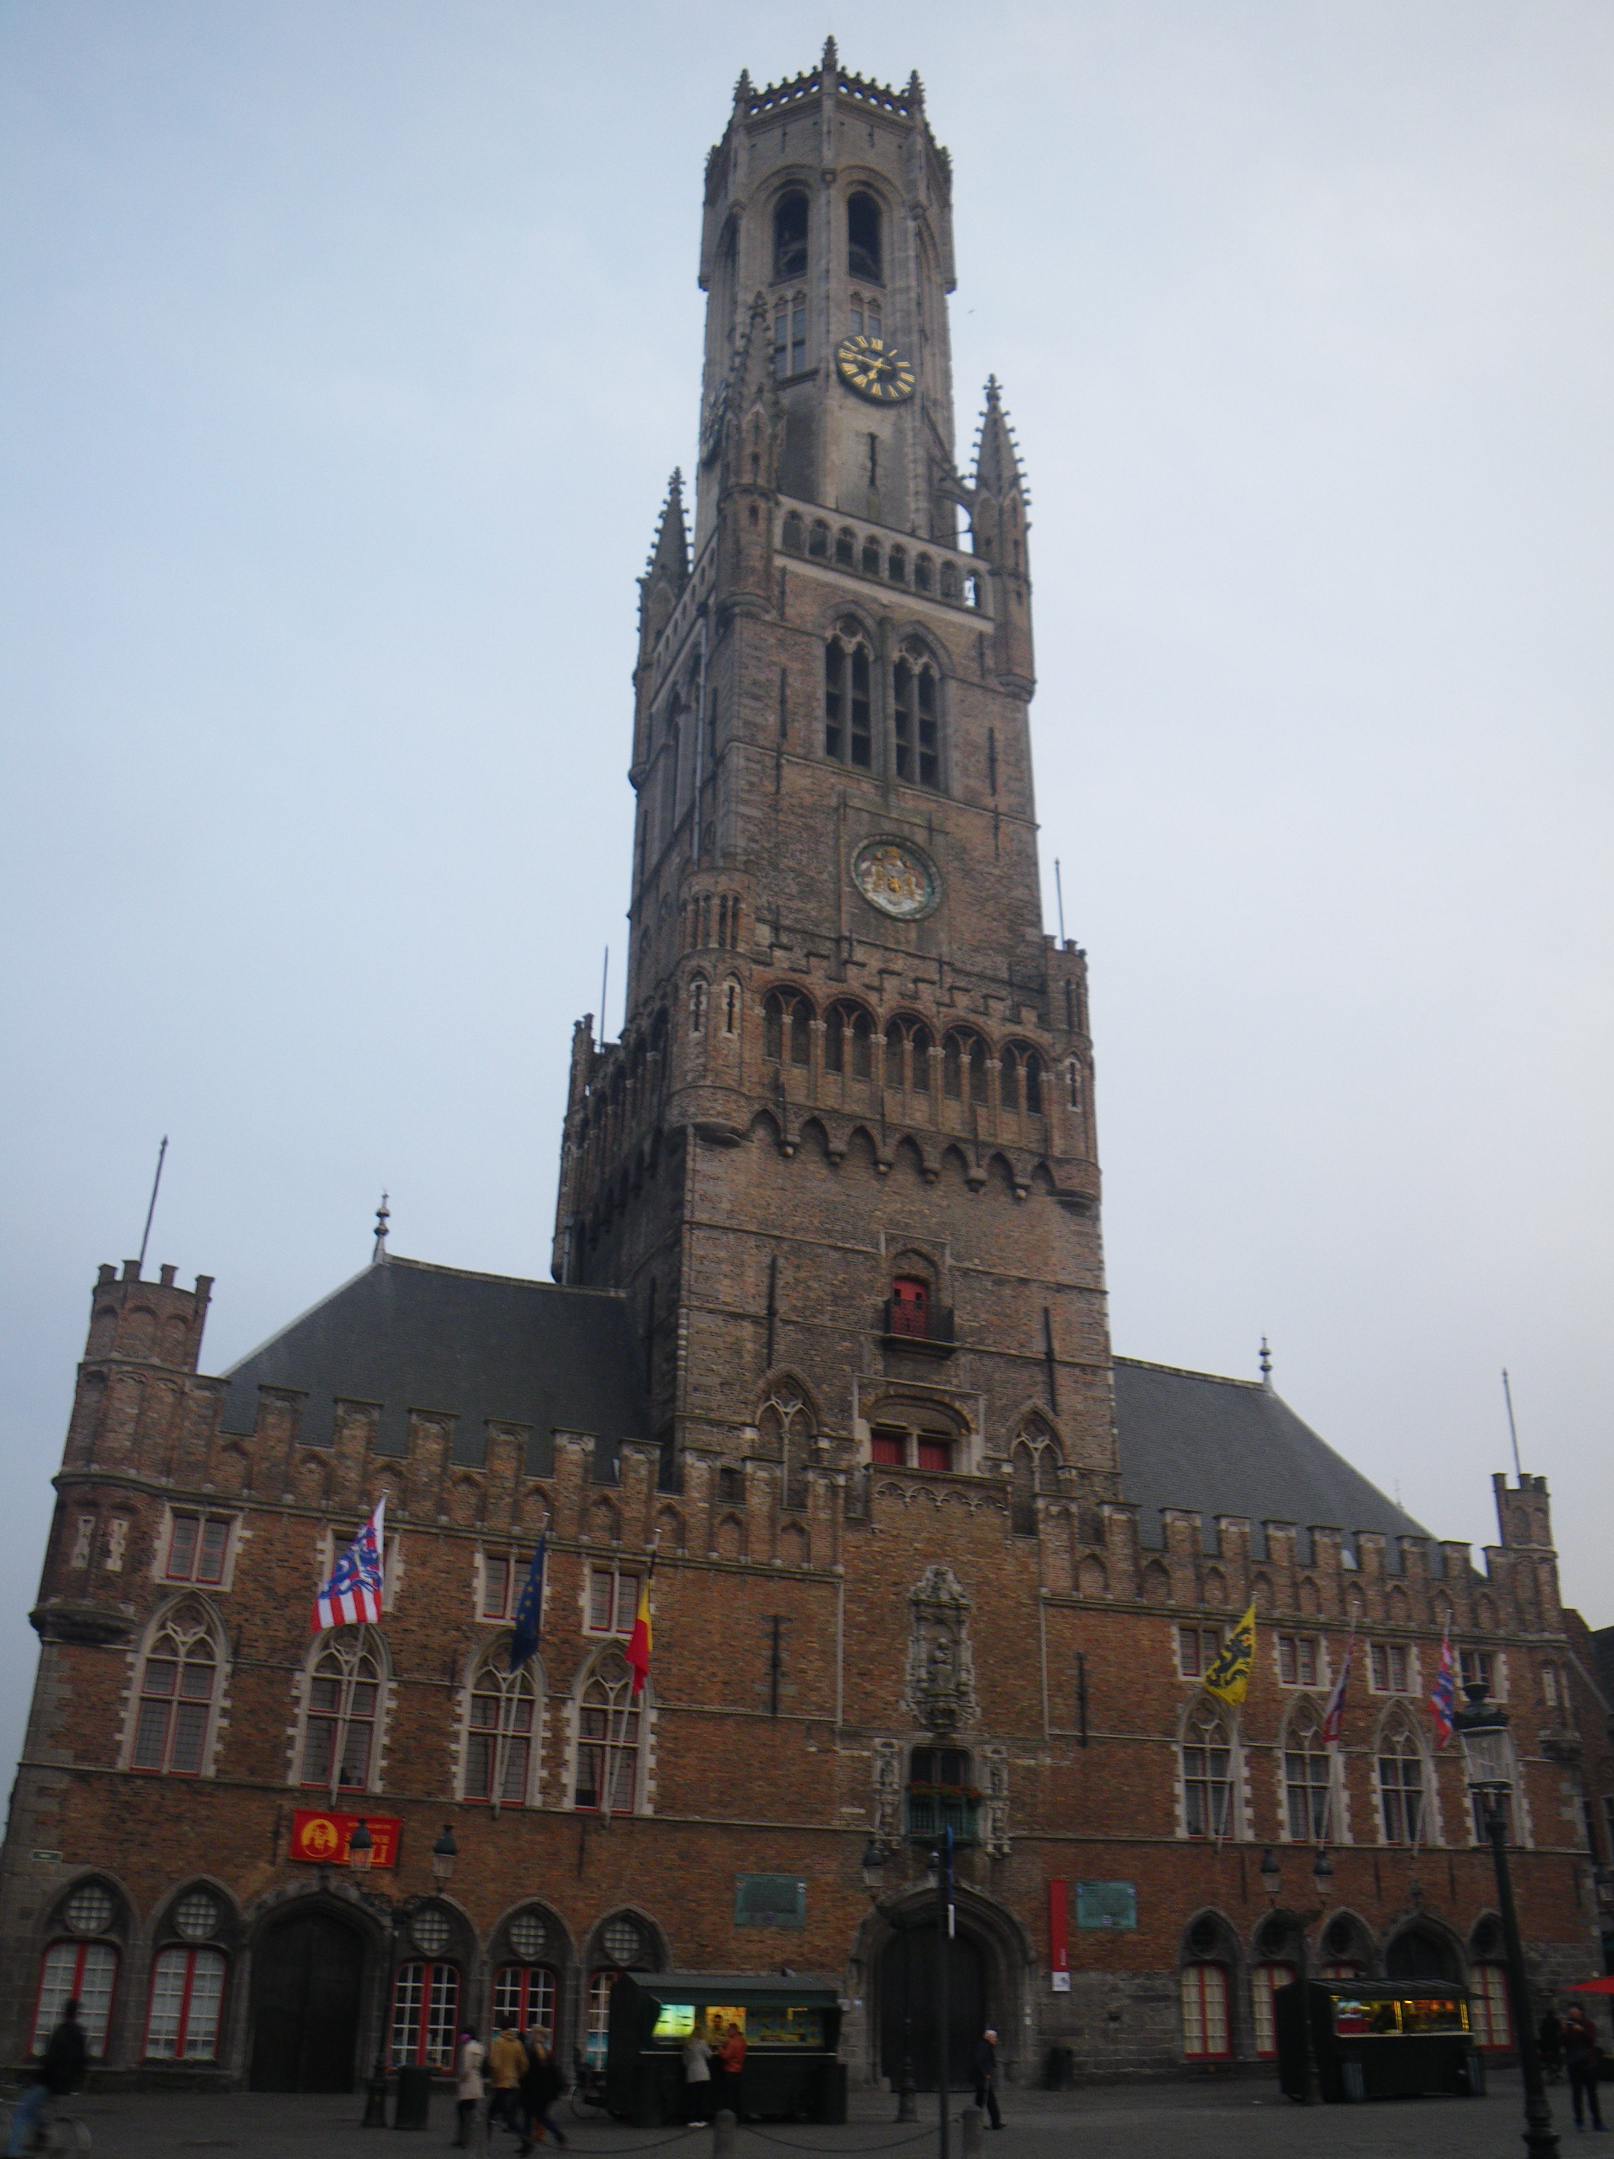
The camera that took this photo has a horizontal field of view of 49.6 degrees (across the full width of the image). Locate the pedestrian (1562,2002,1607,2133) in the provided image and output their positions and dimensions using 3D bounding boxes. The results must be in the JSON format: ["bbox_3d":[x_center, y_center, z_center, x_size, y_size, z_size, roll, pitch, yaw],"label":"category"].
[{"bbox_3d":[11.683,14.823,26.212,0.600,1.770,0.450,-16,-32,29],"label":"pedestrian"}]

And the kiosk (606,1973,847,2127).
[{"bbox_3d":[-1.486,17.466,31.489,4.000,2.400,2.200,12,-30,-20],"label":"kiosk"}]

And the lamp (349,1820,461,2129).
[{"bbox_3d":[-6.414,14.018,27.473,1.650,4.400,0.450,12,-30,-19],"label":"lamp"}]

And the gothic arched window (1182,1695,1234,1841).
[{"bbox_3d":[10.893,18.612,47.163,1.650,3.600,0.400,12,-30,-19],"label":"gothic arched window"}]

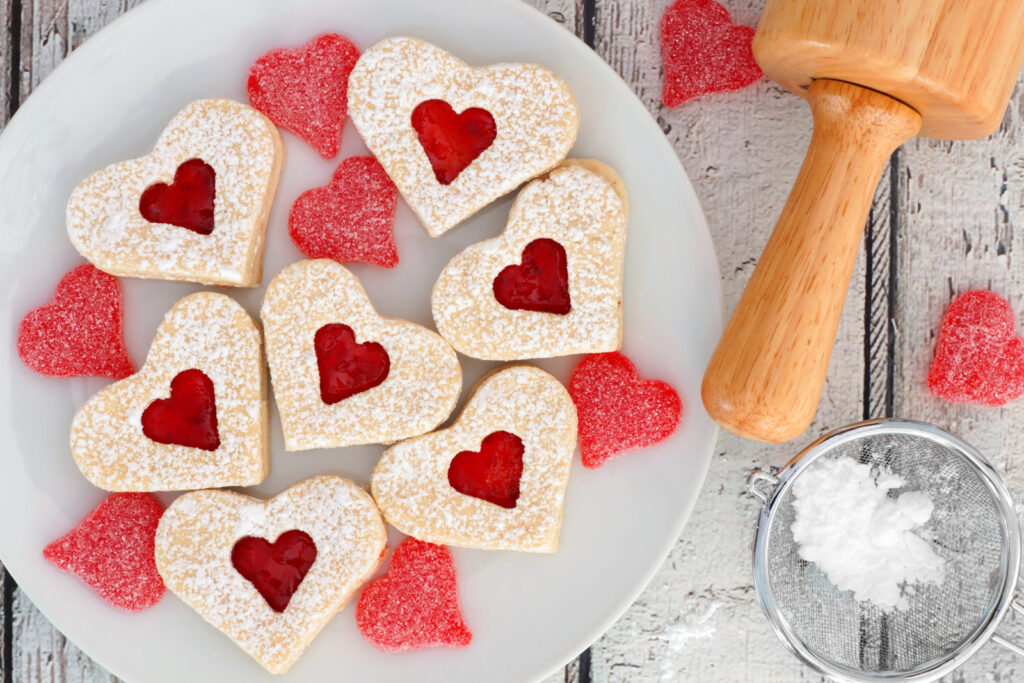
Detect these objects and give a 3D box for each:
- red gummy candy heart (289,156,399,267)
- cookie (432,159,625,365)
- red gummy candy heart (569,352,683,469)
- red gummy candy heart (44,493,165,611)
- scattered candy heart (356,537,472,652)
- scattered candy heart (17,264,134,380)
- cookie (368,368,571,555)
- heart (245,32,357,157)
[{"bbox_3d":[-0.046,-0.035,0.436,0.034,0.011,0.033,-40,89,-1],"label":"red gummy candy heart"},{"bbox_3d":[0.013,-0.017,0.434,0.068,0.013,0.053,-44,89,-1],"label":"cookie"},{"bbox_3d":[0.030,0.022,0.432,0.034,0.011,0.033,30,89,1],"label":"red gummy candy heart"},{"bbox_3d":[-0.118,0.062,0.432,0.036,0.011,0.034,-2,89,0],"label":"red gummy candy heart"},{"bbox_3d":[-0.025,0.077,0.433,0.034,0.011,0.036,40,89,1],"label":"scattered candy heart"},{"bbox_3d":[-0.124,-0.001,0.434,0.035,0.011,0.035,44,89,1],"label":"scattered candy heart"},{"bbox_3d":[-0.004,0.041,0.432,0.063,0.013,0.053,-35,89,0],"label":"cookie"},{"bbox_3d":[-0.059,-0.071,0.437,0.035,0.011,0.035,-18,88,0],"label":"heart"}]

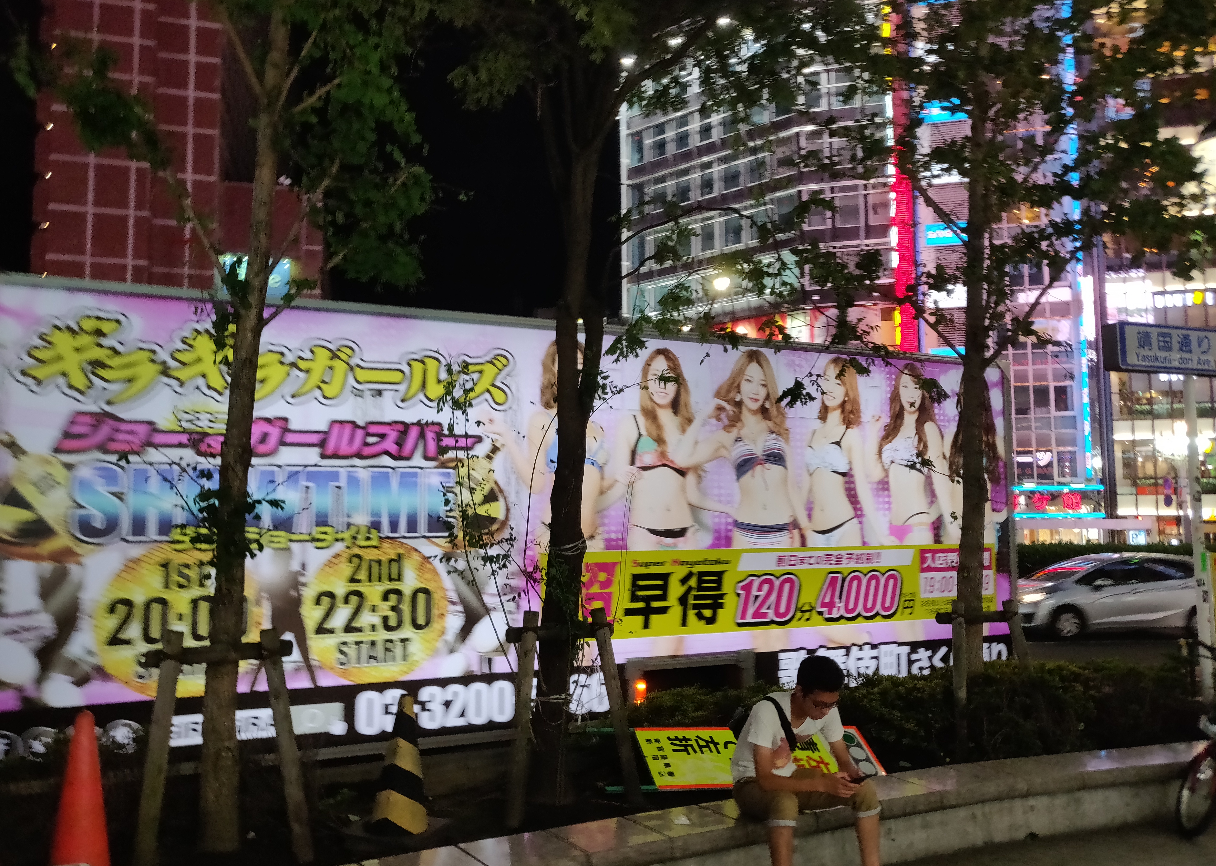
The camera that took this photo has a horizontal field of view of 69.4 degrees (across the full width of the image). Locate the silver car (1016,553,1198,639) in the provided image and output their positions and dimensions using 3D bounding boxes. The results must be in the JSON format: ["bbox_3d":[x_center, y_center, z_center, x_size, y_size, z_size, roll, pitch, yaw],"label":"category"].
[{"bbox_3d":[9.433,3.050,16.724,3.955,1.525,1.695,0,-4,-3],"label":"silver car"}]

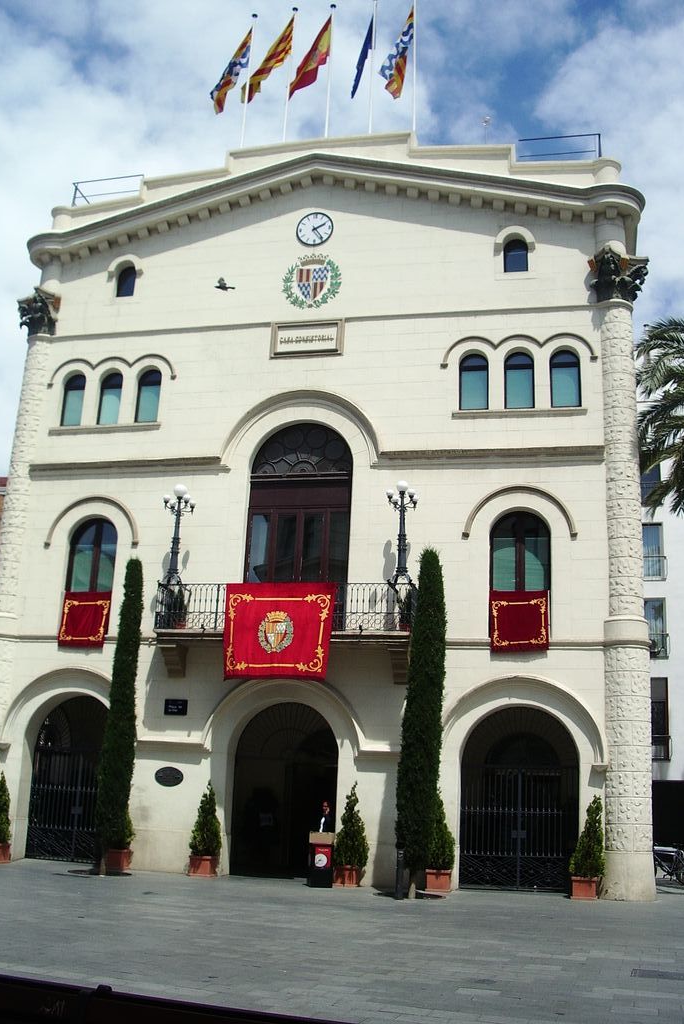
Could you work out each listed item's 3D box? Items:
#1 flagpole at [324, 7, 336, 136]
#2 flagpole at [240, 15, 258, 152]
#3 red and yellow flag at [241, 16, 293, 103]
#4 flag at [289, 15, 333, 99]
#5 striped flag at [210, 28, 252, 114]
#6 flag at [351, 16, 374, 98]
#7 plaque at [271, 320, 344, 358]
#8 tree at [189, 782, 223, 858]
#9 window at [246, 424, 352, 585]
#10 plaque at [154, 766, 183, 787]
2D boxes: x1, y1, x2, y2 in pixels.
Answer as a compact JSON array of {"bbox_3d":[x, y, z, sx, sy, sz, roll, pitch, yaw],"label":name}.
[{"bbox_3d":[-0.325,-11.889,28.143,0.140,4.492,0.140,-1,-15,13],"label":"flagpole"},{"bbox_3d":[-2.893,-13.045,31.843,0.111,5.494,0.111,-1,-17,13],"label":"flagpole"},{"bbox_3d":[-2.232,-13.782,31.556,1.500,3.000,0.450,-1,-17,14],"label":"red and yellow flag"},{"bbox_3d":[-0.933,-13.730,31.221,1.200,2.900,0.450,-1,-17,14],"label":"flag"},{"bbox_3d":[-3.381,-13.529,31.763,1.200,3.000,0.450,-1,-17,14],"label":"striped flag"},{"bbox_3d":[0.633,-14.042,31.990,0.456,2.025,1.367,5,-17,-9],"label":"flag"},{"bbox_3d":[-0.908,-4.595,27.628,2.025,1.093,0.142,-1,-17,13],"label":"plaque"},{"bbox_3d":[-3.126,7.066,23.714,0.780,1.741,0.780,-1,-17,13],"label":"tree"},{"bbox_3d":[-1.020,0.134,24.753,2.565,4.788,0.350,-1,-15,13],"label":"window"},{"bbox_3d":[-4.126,6.360,24.830,0.730,0.460,0.050,-1,-17,14],"label":"plaque"}]

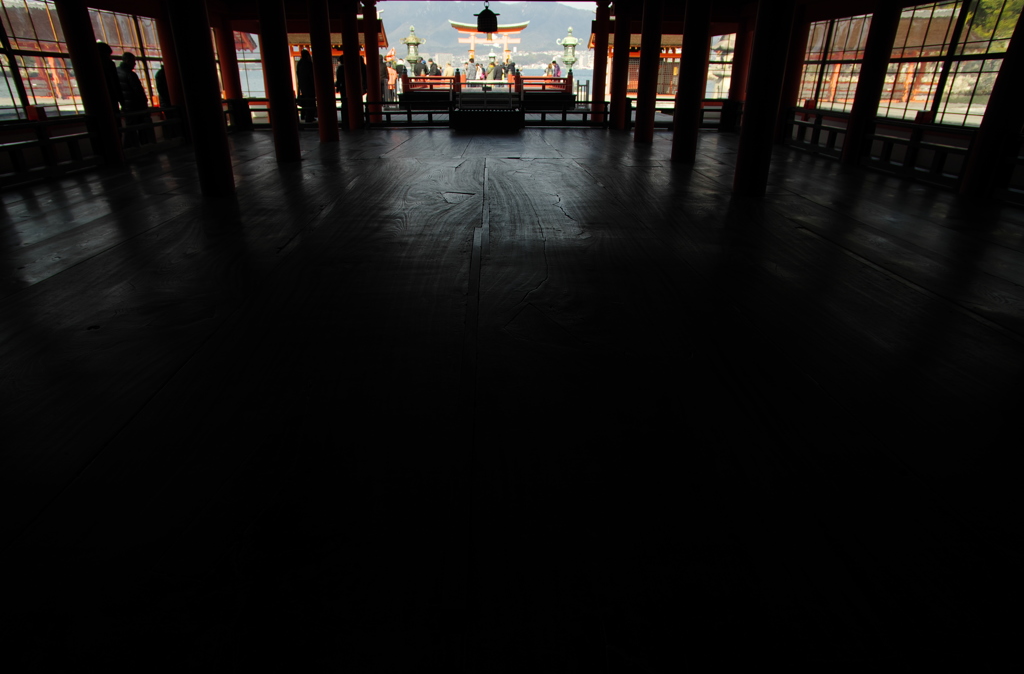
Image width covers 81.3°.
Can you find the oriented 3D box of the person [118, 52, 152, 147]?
[{"bbox_3d":[-6.586,-4.142,10.375,0.520,1.600,0.380,17,29,32],"label":"person"}]

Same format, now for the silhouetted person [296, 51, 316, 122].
[{"bbox_3d":[-5.451,-6.671,15.868,0.380,1.750,0.530,-11,27,-25],"label":"silhouetted person"}]

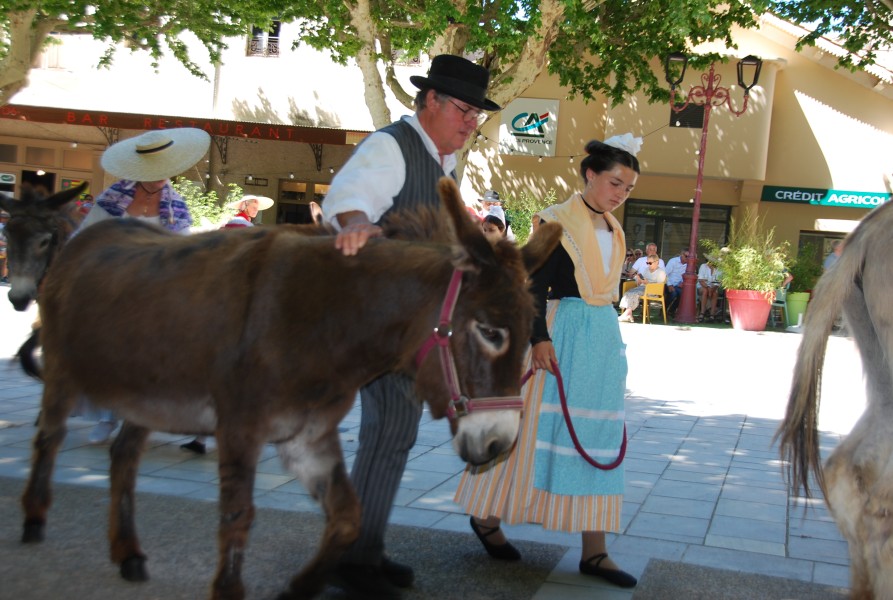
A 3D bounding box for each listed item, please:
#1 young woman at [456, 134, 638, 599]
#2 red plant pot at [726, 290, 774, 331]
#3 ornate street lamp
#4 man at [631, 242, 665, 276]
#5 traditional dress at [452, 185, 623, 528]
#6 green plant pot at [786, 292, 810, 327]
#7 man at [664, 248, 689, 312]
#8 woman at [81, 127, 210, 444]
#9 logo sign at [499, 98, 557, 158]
[{"bbox_3d":[0.436,0.200,4.522,0.660,1.640,0.520,7,4,42],"label":"young woman"},{"bbox_3d":[5.284,0.181,20.836,0.840,0.690,0.840,4,3,0],"label":"red plant pot"},{"bbox_3d":[4.645,-2.056,22.056,1.750,4.900,0.460,4,3,-2],"label":"ornate street lamp"},{"bbox_3d":[3.777,-0.330,22.334,0.600,1.340,0.780,5,3,12],"label":"man"},{"bbox_3d":[0.437,0.190,4.532,0.580,1.260,0.500,7,4,42],"label":"traditional dress"},{"bbox_3d":[7.008,0.189,23.737,0.470,0.630,0.470,4,3,0],"label":"green plant pot"},{"bbox_3d":[4.414,-0.295,22.730,0.780,1.320,0.520,7,4,41],"label":"man"},{"bbox_3d":[-1.605,-0.061,6.367,0.660,1.680,0.520,4,3,-6],"label":"woman"},{"bbox_3d":[1.752,-3.664,25.500,1.220,1.220,0.060,5,3,16],"label":"logo sign"}]

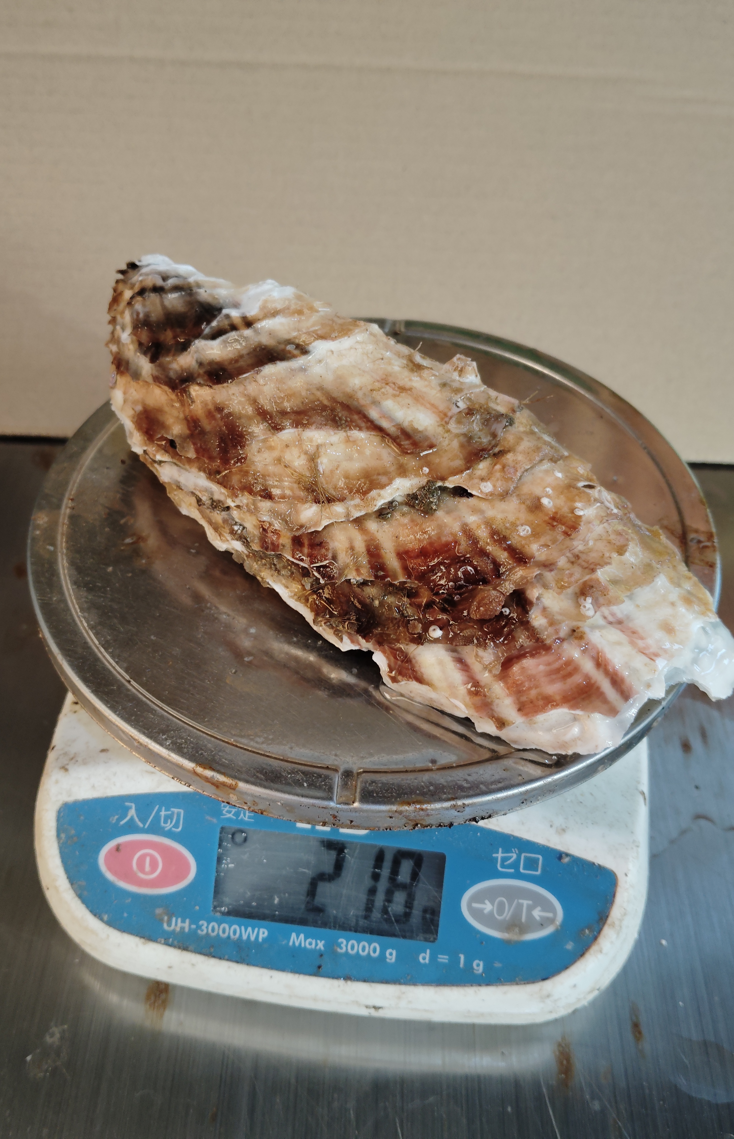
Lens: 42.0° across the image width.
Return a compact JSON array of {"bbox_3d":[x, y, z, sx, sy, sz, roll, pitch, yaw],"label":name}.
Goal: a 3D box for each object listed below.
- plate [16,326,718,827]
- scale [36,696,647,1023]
[{"bbox_3d":[0.002,-0.014,0.242,0.169,0.009,0.169,1,47,-1],"label":"plate"},{"bbox_3d":[0.000,0.017,0.253,0.133,0.045,0.180,6,47,3],"label":"scale"}]

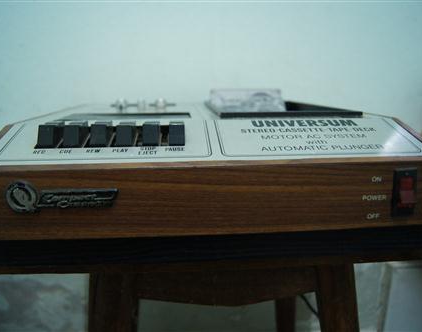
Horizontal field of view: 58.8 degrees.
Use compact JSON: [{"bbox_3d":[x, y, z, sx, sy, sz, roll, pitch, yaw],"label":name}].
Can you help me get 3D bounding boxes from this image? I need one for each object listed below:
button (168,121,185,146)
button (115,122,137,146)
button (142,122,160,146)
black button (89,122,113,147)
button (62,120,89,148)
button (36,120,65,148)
[{"bbox_3d":[-0.028,-0.027,0.313,0.013,0.019,0.021,-1,13,-4],"label":"button"},{"bbox_3d":[-0.070,-0.026,0.310,0.012,0.019,0.021,-1,13,-4],"label":"button"},{"bbox_3d":[-0.049,-0.027,0.312,0.013,0.019,0.021,-1,13,-4],"label":"button"},{"bbox_3d":[-0.090,-0.026,0.309,0.012,0.019,0.021,-1,13,-4],"label":"black button"},{"bbox_3d":[-0.111,-0.025,0.307,0.012,0.019,0.021,-1,13,-4],"label":"button"},{"bbox_3d":[-0.131,-0.025,0.305,0.012,0.019,0.021,-1,13,-4],"label":"button"}]

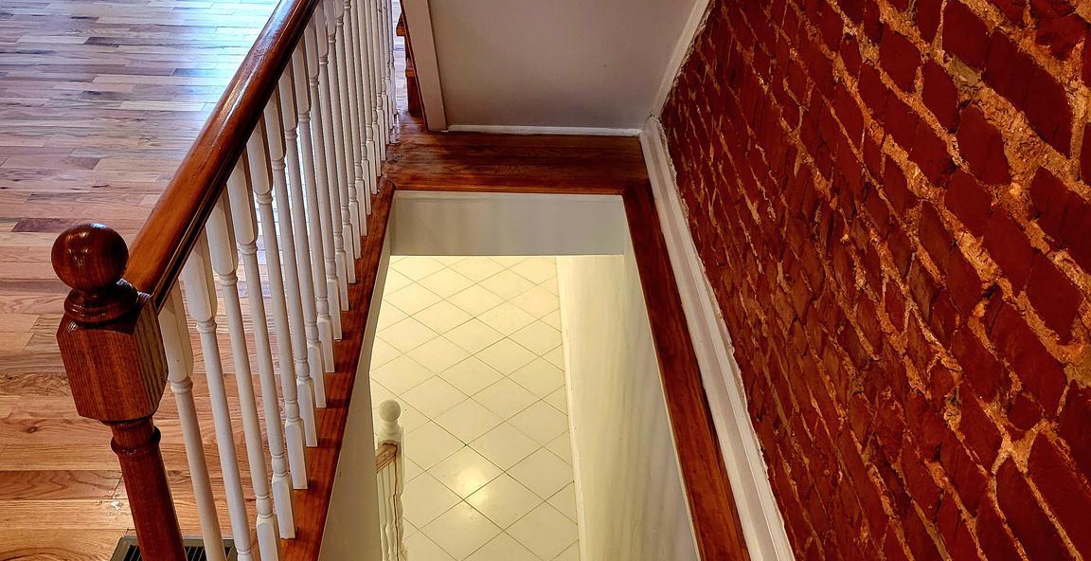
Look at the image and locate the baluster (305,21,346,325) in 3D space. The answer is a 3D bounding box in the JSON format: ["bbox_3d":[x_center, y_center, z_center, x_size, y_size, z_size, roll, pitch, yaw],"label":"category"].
[{"bbox_3d":[-0.531,-0.214,2.417,0.031,0.860,0.031,1,32,-3],"label":"baluster"}]

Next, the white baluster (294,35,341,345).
[{"bbox_3d":[-0.526,-0.215,2.386,0.033,0.859,0.033,1,33,-2],"label":"white baluster"}]

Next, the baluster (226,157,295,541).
[{"bbox_3d":[-0.507,0.146,1.821,0.033,0.859,0.033,1,33,-2],"label":"baluster"}]

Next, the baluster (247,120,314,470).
[{"bbox_3d":[-0.510,0.074,1.934,0.033,0.859,0.033,1,33,-2],"label":"baluster"}]

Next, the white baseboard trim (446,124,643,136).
[{"bbox_3d":[-0.003,-0.559,3.737,0.729,0.022,0.016,1,33,-2],"label":"white baseboard trim"}]

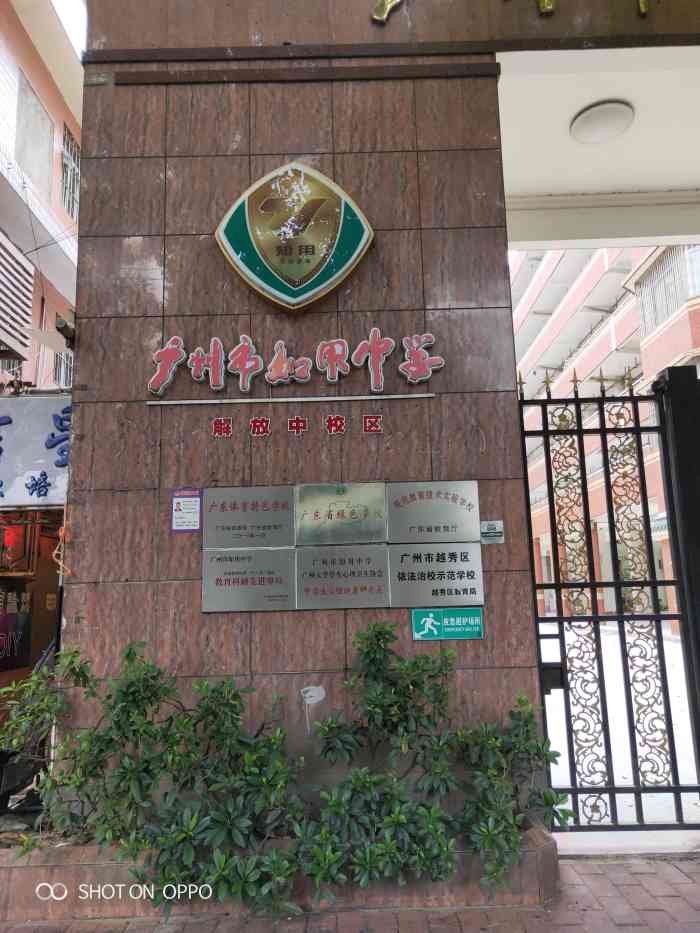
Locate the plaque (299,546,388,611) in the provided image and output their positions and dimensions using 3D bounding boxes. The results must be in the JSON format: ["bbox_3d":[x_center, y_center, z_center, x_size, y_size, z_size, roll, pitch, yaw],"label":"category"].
[{"bbox_3d":[-0.039,0.696,3.865,0.578,0.382,0.020,-1,-8,0],"label":"plaque"}]

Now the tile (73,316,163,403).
[{"bbox_3d":[-1.573,-0.726,4.216,0.600,0.596,0.020,-2,-8,0],"label":"tile"}]

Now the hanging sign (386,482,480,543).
[{"bbox_3d":[0.546,0.297,4.051,0.600,0.400,0.020,-2,-8,0],"label":"hanging sign"}]

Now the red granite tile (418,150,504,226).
[{"bbox_3d":[0.766,-1.901,4.268,0.580,0.576,0.030,-1,-8,0],"label":"red granite tile"}]

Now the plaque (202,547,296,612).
[{"bbox_3d":[-0.625,0.713,3.861,0.585,0.382,0.020,-1,-8,0],"label":"plaque"}]

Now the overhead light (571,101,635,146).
[{"bbox_3d":[2.062,-2.775,5.062,0.499,0.100,0.499,-1,-8,0],"label":"overhead light"}]

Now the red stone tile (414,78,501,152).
[{"bbox_3d":[0.751,-2.470,4.351,0.580,0.576,0.030,-1,-8,0],"label":"red stone tile"}]

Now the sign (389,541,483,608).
[{"bbox_3d":[0.555,0.696,3.992,0.600,0.400,0.020,-2,-8,0],"label":"sign"}]

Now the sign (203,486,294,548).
[{"bbox_3d":[-0.659,0.330,4.042,0.600,0.400,0.020,-2,-8,0],"label":"sign"}]

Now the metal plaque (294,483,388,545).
[{"bbox_3d":[-0.054,0.309,4.047,0.600,0.400,0.020,-2,-8,0],"label":"metal plaque"}]

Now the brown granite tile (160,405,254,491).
[{"bbox_3d":[-0.957,-0.153,4.133,0.600,0.596,0.020,-2,-8,0],"label":"brown granite tile"}]

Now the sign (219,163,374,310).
[{"bbox_3d":[-0.387,-1.604,4.299,1.106,1.058,0.080,-2,-8,0],"label":"sign"}]

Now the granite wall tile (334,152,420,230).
[{"bbox_3d":[0.186,-1.886,4.266,0.580,0.576,0.030,-1,-8,0],"label":"granite wall tile"}]

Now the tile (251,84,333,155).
[{"bbox_3d":[-0.409,-2.441,4.346,0.580,0.576,0.030,-1,-8,0],"label":"tile"}]

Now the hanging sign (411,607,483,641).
[{"bbox_3d":[0.625,1.005,3.950,0.451,0.194,0.012,-2,-8,0],"label":"hanging sign"}]

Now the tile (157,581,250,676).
[{"bbox_3d":[-0.898,0.991,3.846,0.580,0.576,0.030,-1,-8,0],"label":"tile"}]

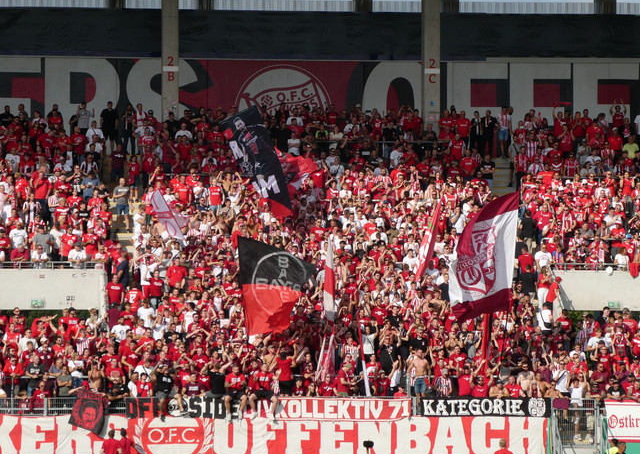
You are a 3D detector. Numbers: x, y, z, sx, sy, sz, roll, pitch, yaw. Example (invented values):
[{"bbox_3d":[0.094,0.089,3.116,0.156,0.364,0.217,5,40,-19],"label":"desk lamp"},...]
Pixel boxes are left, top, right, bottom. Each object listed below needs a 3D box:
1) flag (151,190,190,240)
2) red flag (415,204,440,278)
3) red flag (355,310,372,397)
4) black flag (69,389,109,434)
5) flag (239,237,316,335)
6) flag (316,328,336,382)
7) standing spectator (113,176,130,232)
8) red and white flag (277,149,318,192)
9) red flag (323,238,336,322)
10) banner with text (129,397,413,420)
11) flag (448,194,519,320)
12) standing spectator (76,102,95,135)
[{"bbox_3d":[-4.675,-0.391,92.500,1.300,1.600,0.400,0,-2,-5],"label":"flag"},{"bbox_3d":[3.216,0.404,88.500,0.720,2.300,0.400,0,-2,-5],"label":"red flag"},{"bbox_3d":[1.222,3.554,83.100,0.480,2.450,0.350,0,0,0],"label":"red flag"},{"bbox_3d":[-6.480,5.164,82.800,1.000,1.080,0.200,13,0,0],"label":"black flag"},{"bbox_3d":[-1.207,1.690,84.000,2.200,2.800,0.700,0,0,0],"label":"flag"},{"bbox_3d":[0.182,3.597,82.800,0.580,1.580,0.300,0,-2,-5],"label":"flag"},{"bbox_3d":[-6.522,-0.710,97.300,0.540,1.790,0.420,1,-2,-14],"label":"standing spectator"},{"bbox_3d":[-0.771,-1.820,97.000,1.500,1.550,0.500,0,-2,-5],"label":"red and white flag"},{"bbox_3d":[0.275,1.517,85.500,0.420,2.400,0.450,0,0,0],"label":"red flag"},{"bbox_3d":[-1.445,5.092,83.000,7.950,0.600,0.100,0,0,0],"label":"banner with text"},{"bbox_3d":[4.643,0.847,83.500,1.950,3.650,0.800,0,0,0],"label":"flag"},{"bbox_3d":[-8.117,-3.410,102.400,0.600,1.800,0.450,0,-2,-7],"label":"standing spectator"}]

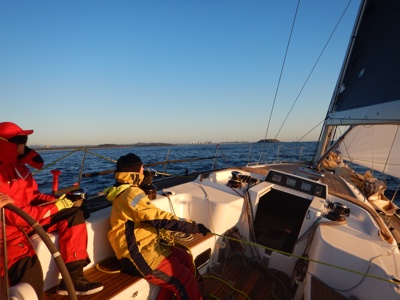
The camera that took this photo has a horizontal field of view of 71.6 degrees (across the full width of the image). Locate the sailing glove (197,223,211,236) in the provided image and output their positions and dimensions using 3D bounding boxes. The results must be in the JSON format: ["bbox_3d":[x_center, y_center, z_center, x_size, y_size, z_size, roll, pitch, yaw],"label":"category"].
[{"bbox_3d":[0.029,0.615,2.150,0.110,0.090,0.090,21,-11,-30],"label":"sailing glove"}]

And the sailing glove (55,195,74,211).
[{"bbox_3d":[-0.782,0.303,1.600,0.120,0.085,0.090,-3,1,-30],"label":"sailing glove"}]

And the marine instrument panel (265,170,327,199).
[{"bbox_3d":[1.070,0.398,3.092,0.665,0.145,0.070,14,-9,29],"label":"marine instrument panel"}]

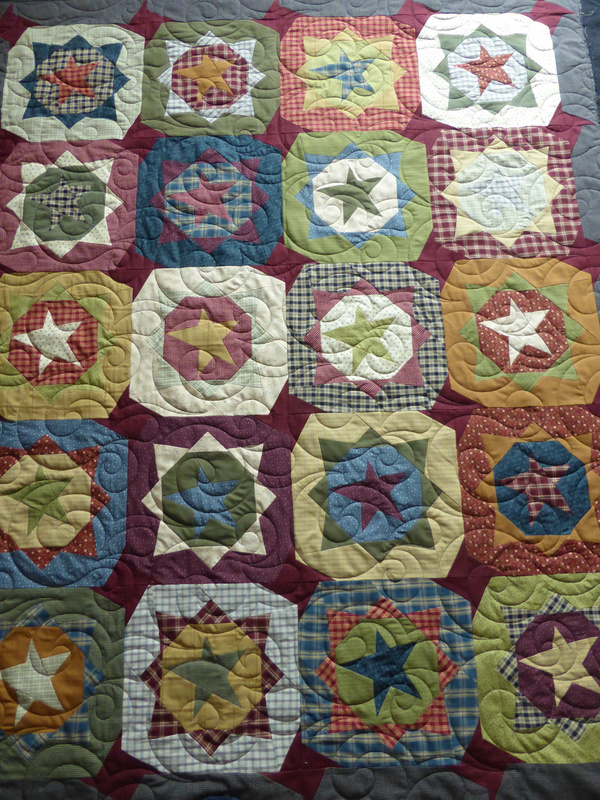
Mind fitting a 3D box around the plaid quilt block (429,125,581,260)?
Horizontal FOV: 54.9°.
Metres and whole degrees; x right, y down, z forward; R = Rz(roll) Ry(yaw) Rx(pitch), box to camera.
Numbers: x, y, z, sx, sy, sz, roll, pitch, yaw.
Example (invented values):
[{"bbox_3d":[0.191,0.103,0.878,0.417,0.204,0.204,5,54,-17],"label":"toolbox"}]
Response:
[{"bbox_3d":[0.489,-0.497,1.394,0.345,0.017,0.345,-2,77,0],"label":"plaid quilt block"}]

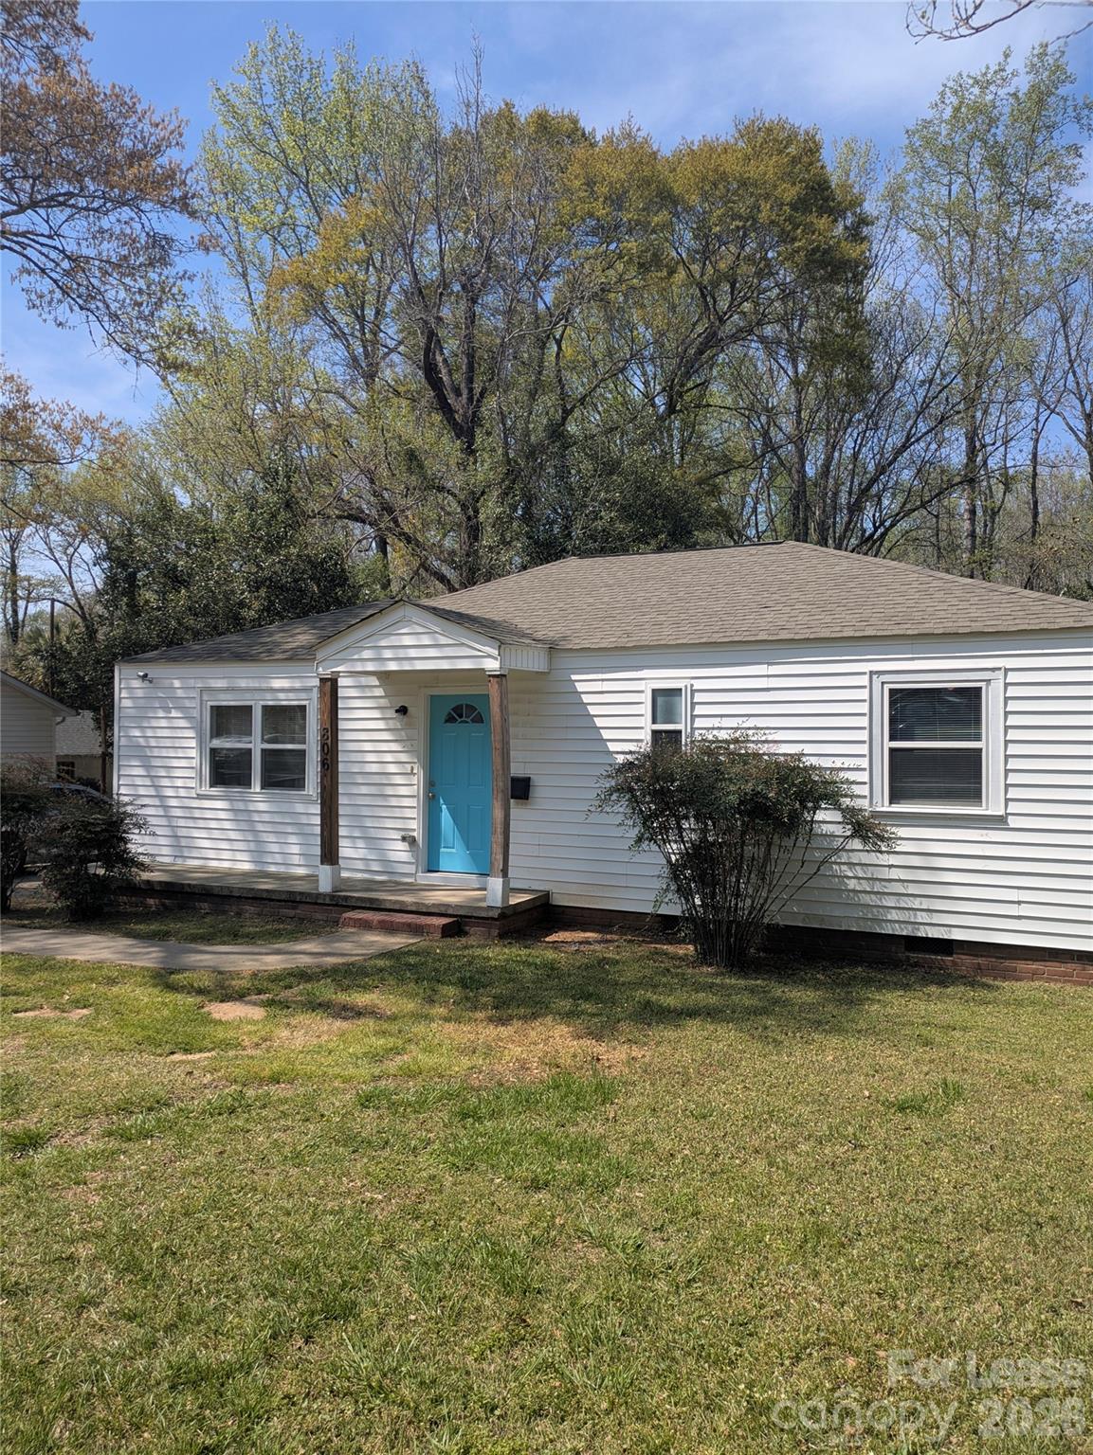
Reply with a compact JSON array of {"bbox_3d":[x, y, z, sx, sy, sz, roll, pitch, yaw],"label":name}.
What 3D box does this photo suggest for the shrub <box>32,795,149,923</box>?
[{"bbox_3d":[-4.995,1.436,11.550,1.200,1.360,1.150,1,-1,-24],"label":"shrub"}]

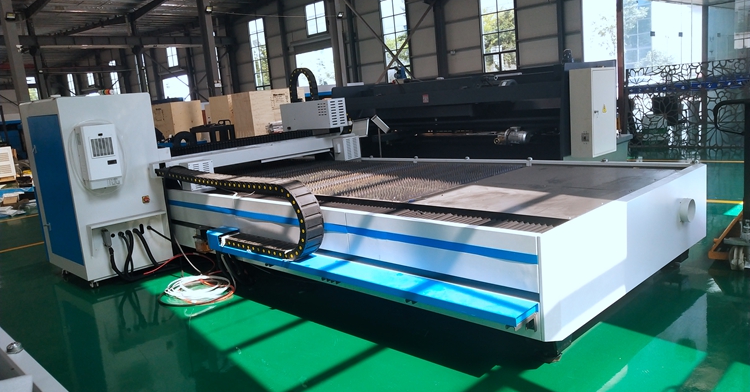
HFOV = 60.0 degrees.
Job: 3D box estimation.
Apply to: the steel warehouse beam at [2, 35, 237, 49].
[{"bbox_3d":[-12.733,-8.109,34.294,0.350,0.620,12.677,4,14,42],"label":"steel warehouse beam"}]

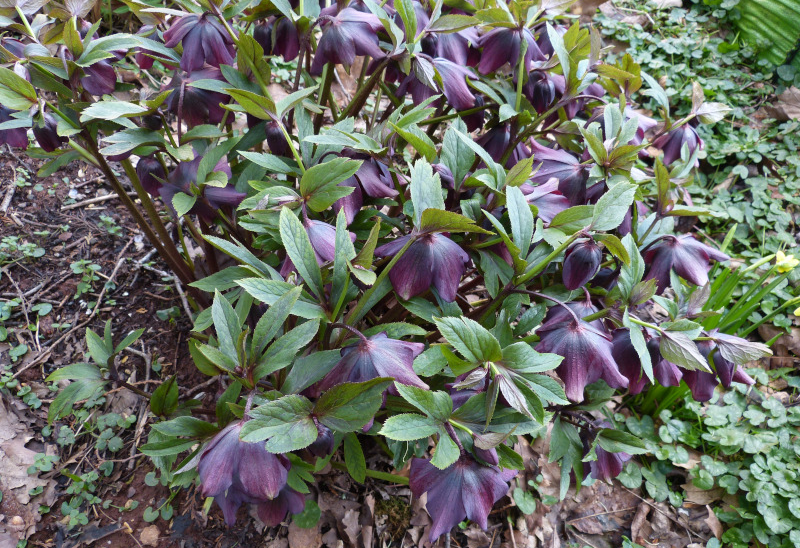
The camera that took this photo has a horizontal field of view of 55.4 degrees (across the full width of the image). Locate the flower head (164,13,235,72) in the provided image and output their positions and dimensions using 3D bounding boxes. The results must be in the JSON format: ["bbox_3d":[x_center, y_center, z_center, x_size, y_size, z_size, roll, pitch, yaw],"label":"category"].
[{"bbox_3d":[-0.205,-0.236,0.780,0.070,0.053,0.066,-9,33,-12],"label":"flower head"}]

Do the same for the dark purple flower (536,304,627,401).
[{"bbox_3d":[0.140,0.062,0.585,0.068,0.050,0.065,7,37,18],"label":"dark purple flower"}]

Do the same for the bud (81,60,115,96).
[{"bbox_3d":[-0.297,-0.194,0.750,0.042,0.038,0.040,-6,29,-8],"label":"bud"}]

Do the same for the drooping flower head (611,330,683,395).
[{"bbox_3d":[0.202,0.071,0.625,0.058,0.046,0.055,0,38,0],"label":"drooping flower head"}]

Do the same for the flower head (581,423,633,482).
[{"bbox_3d":[0.177,0.154,0.660,0.053,0.046,0.050,10,38,21],"label":"flower head"}]

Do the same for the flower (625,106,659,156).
[{"bbox_3d":[0.260,-0.152,0.820,0.043,0.048,0.046,0,37,0],"label":"flower"}]

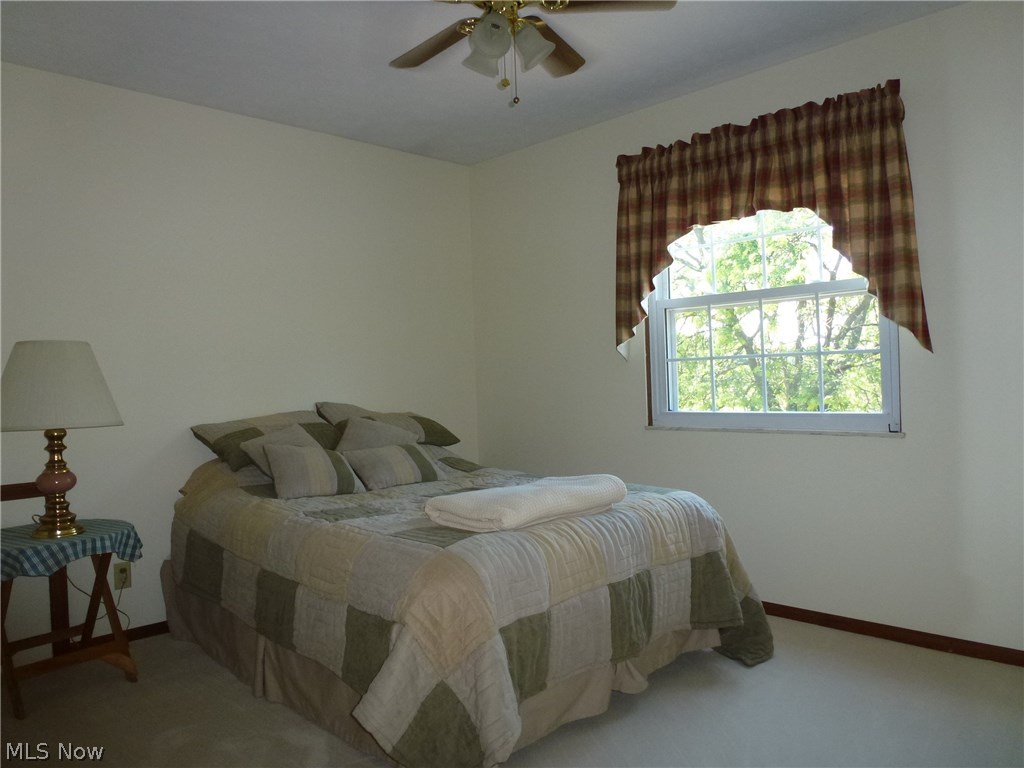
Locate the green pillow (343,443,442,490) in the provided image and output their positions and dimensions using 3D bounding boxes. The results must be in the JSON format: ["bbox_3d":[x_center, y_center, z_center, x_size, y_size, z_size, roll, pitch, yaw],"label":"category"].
[{"bbox_3d":[-0.595,0.409,3.526,0.407,0.120,0.310,-2,36,-42],"label":"green pillow"}]

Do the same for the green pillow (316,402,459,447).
[{"bbox_3d":[-0.640,0.209,3.691,0.628,0.150,0.440,1,28,-47],"label":"green pillow"}]

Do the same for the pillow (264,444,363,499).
[{"bbox_3d":[-0.924,0.400,3.314,0.404,0.120,0.320,3,39,-37],"label":"pillow"}]

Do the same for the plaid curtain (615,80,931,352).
[{"bbox_3d":[1.053,-0.633,3.160,1.380,1.050,0.120,-1,1,43],"label":"plaid curtain"}]

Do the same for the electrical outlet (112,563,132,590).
[{"bbox_3d":[-1.699,0.842,3.107,0.070,0.115,0.016,-2,1,-41],"label":"electrical outlet"}]

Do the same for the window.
[{"bbox_3d":[1.119,-0.386,3.225,1.170,1.220,0.120,-1,1,43],"label":"window"}]

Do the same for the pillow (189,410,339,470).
[{"bbox_3d":[-1.086,0.259,3.311,0.420,0.150,0.639,35,26,33],"label":"pillow"}]

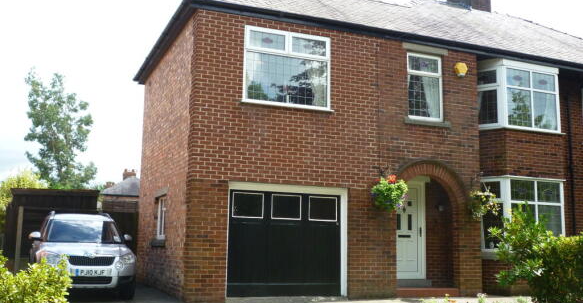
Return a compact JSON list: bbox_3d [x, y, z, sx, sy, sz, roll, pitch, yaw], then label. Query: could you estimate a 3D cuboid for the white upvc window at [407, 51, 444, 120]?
[{"bbox_3d":[2.774,-1.336,13.139,0.899,1.424,0.100,4,-9,-22],"label":"white upvc window"}]

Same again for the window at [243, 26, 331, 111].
[{"bbox_3d":[-0.068,-1.582,11.941,1.768,1.434,0.100,4,-9,-22],"label":"window"}]

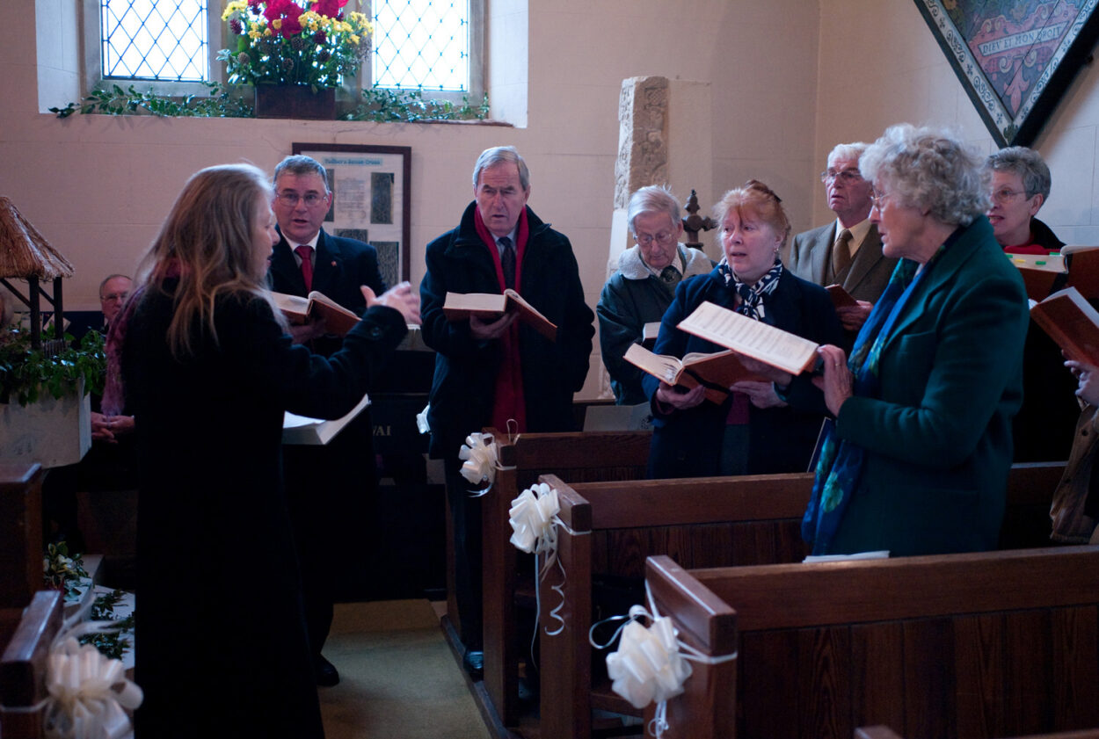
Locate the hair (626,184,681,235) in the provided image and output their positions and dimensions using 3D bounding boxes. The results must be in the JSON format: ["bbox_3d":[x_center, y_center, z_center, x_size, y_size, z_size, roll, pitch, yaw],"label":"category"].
[{"bbox_3d":[0.357,-0.549,3.989,0.175,0.165,0.200,2,18,16],"label":"hair"}]

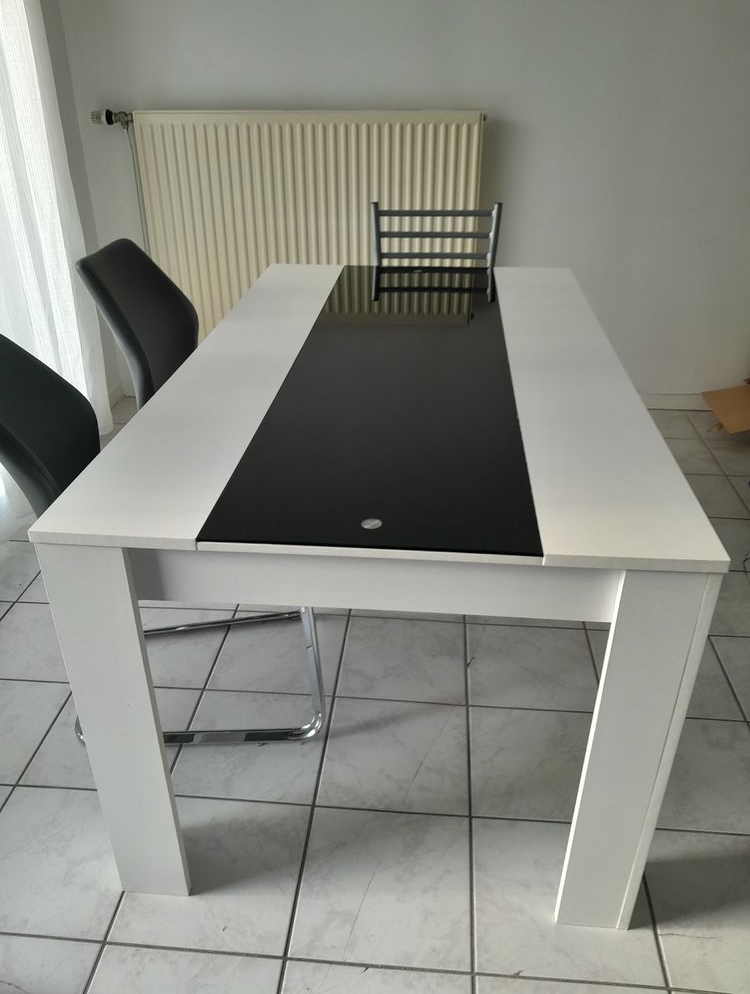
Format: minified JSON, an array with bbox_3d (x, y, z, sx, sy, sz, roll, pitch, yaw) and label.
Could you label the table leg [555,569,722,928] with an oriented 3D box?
[{"bbox_3d":[0.379,0.383,1.199,0.120,0.727,0.122,2,29,5],"label":"table leg"}]

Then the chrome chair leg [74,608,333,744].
[{"bbox_3d":[-0.406,0.252,1.776,0.555,0.410,0.475,-3,29,-5],"label":"chrome chair leg"}]

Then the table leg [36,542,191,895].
[{"bbox_3d":[-0.385,0.354,1.260,0.120,0.727,0.122,2,29,5],"label":"table leg"}]

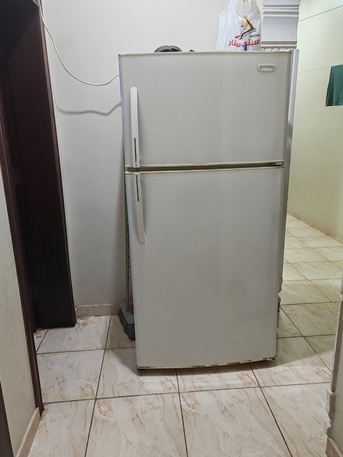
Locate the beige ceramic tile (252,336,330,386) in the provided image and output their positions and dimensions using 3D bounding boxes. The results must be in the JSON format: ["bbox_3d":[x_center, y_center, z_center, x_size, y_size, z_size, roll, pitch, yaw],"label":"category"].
[{"bbox_3d":[0.695,0.809,2.190,0.445,0.010,0.445,-2,15,-4],"label":"beige ceramic tile"}]

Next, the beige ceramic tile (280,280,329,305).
[{"bbox_3d":[1.072,0.557,3.075,0.445,0.010,0.445,-2,15,-4],"label":"beige ceramic tile"}]

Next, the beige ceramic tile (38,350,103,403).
[{"bbox_3d":[-0.636,0.866,2.103,0.445,0.010,0.445,-2,15,-4],"label":"beige ceramic tile"}]

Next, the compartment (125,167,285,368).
[{"bbox_3d":[0.170,0.155,2.261,0.807,1.145,0.670,-2,15,-3],"label":"compartment"}]

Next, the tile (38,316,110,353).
[{"bbox_3d":[-0.669,0.750,2.531,0.445,0.010,0.445,-2,15,-4],"label":"tile"}]

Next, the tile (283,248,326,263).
[{"bbox_3d":[1.449,0.305,3.961,0.445,0.010,0.445,-2,15,-4],"label":"tile"}]

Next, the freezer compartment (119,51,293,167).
[{"bbox_3d":[0.150,-0.647,2.042,0.807,0.520,0.670,-2,15,-3],"label":"freezer compartment"}]

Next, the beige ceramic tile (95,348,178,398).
[{"bbox_3d":[-0.193,0.847,2.132,0.445,0.010,0.445,-2,15,-4],"label":"beige ceramic tile"}]

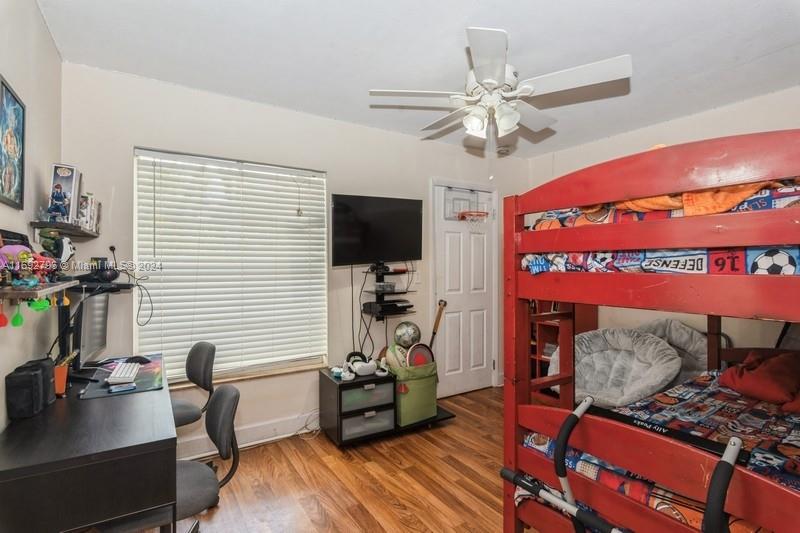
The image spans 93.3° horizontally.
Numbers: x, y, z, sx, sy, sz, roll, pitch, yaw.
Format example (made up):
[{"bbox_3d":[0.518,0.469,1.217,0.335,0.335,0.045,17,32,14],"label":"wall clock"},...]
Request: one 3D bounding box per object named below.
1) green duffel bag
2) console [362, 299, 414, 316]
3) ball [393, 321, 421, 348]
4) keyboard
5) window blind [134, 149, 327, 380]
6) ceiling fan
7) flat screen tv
[{"bbox_3d":[0.056,0.985,3.086,0.365,0.430,0.340,0,0,-32],"label":"green duffel bag"},{"bbox_3d":[-0.104,0.326,3.047,0.285,0.062,0.280,0,0,-30],"label":"console"},{"bbox_3d":[0.066,0.568,3.130,0.220,0.220,0.220,0,0,0],"label":"ball"},{"bbox_3d":[-1.303,0.503,1.795,0.107,0.028,0.310,0,0,-30],"label":"keyboard"},{"bbox_3d":[-1.142,-0.010,2.721,1.268,1.485,0.060,0,0,-30],"label":"window blind"},{"bbox_3d":[0.485,-0.935,2.070,1.280,0.500,1.280,0,0,-30],"label":"ceiling fan"},{"bbox_3d":[-0.160,-0.290,3.070,0.910,0.525,0.060,-5,9,-40],"label":"flat screen tv"}]

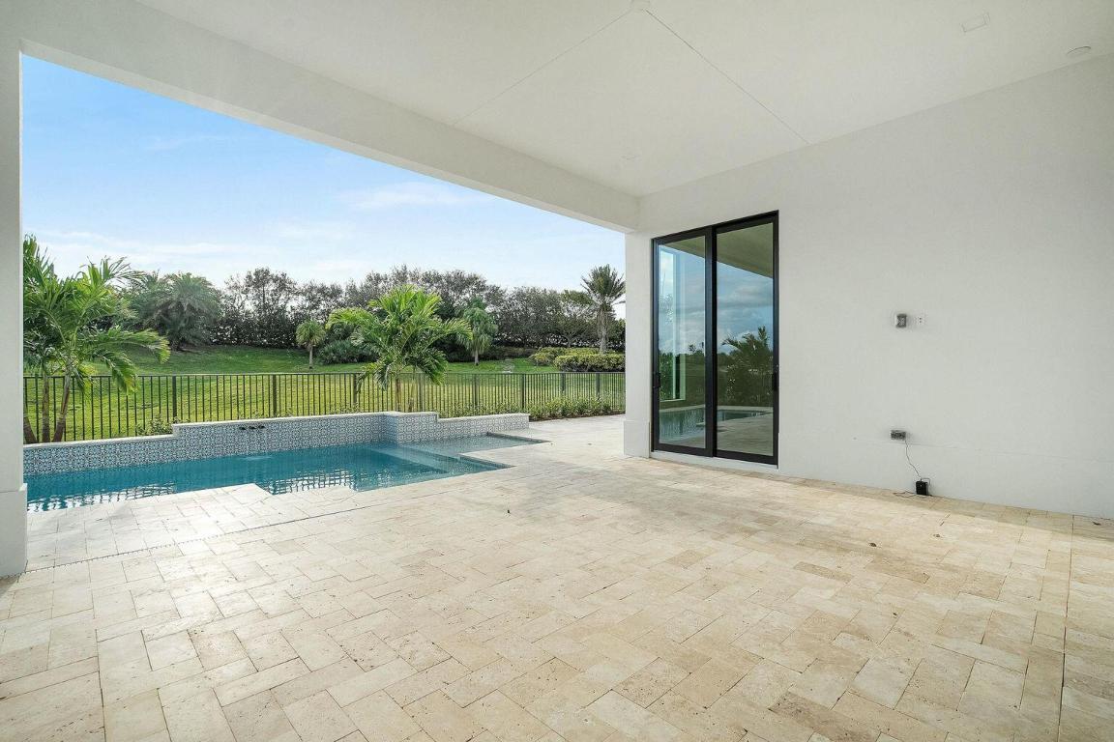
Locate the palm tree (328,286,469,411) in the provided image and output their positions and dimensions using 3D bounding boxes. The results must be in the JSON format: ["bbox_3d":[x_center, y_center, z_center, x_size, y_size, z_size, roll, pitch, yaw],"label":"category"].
[{"bbox_3d":[-3.598,-0.313,11.200,3.050,3.200,3.000,0,0,-43],"label":"palm tree"}]

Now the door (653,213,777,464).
[{"bbox_3d":[2.031,-0.378,6.549,0.140,3.050,1.820,0,0,-43],"label":"door"}]

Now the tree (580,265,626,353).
[{"bbox_3d":[3.315,-4.204,35.000,3.400,6.500,3.400,0,0,0],"label":"tree"}]

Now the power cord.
[{"bbox_3d":[3.532,0.943,4.855,0.090,0.560,0.200,0,0,-43],"label":"power cord"}]

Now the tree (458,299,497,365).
[{"bbox_3d":[-4.935,-2.452,31.000,2.400,4.250,2.400,0,0,0],"label":"tree"}]

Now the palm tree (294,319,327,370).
[{"bbox_3d":[-14.415,-1.558,29.000,1.800,2.950,1.800,0,0,-43],"label":"palm tree"}]

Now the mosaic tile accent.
[{"bbox_3d":[-3.649,1.020,8.386,7.600,0.530,0.850,0,0,-43],"label":"mosaic tile accent"}]

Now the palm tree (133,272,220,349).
[{"bbox_3d":[-24.656,-3.844,32.000,5.100,5.000,5.100,0,0,-43],"label":"palm tree"}]

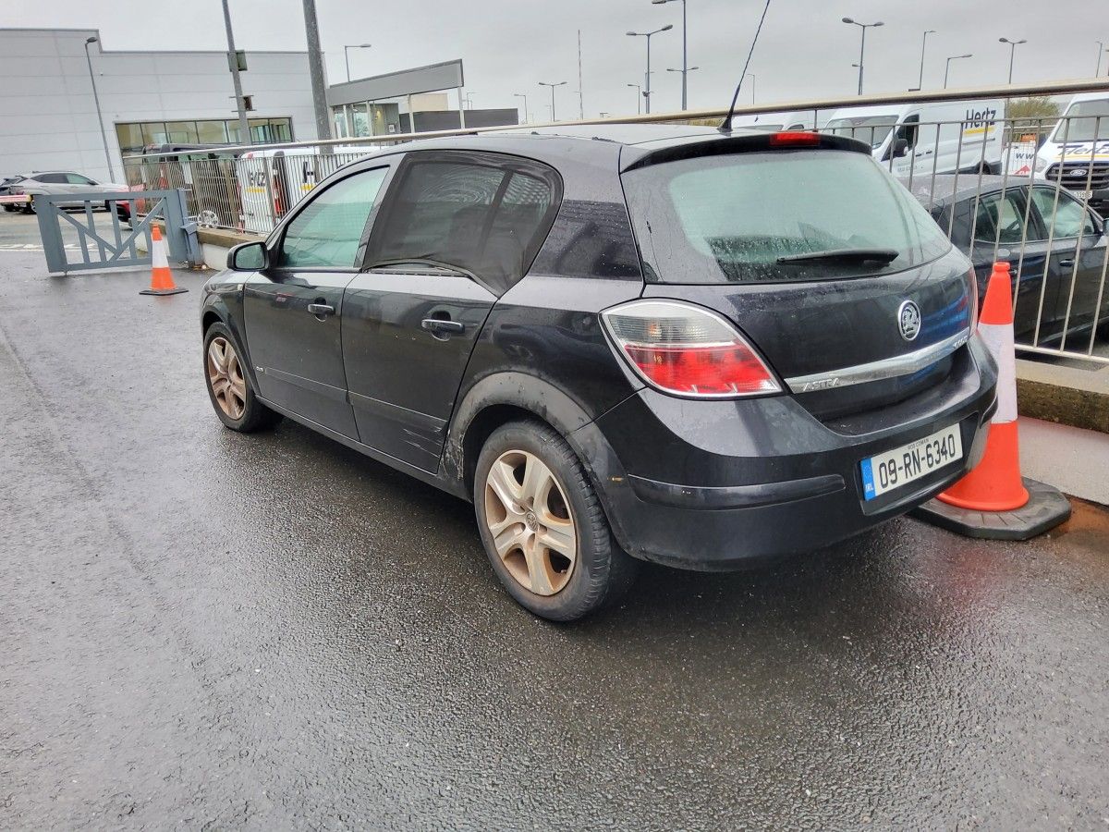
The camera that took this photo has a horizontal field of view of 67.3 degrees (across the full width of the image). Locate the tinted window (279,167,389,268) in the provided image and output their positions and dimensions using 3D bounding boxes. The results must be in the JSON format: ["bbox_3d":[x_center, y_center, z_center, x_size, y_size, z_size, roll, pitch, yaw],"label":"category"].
[{"bbox_3d":[-0.901,-0.773,3.316,0.050,0.419,0.813,15,1,-40],"label":"tinted window"}]

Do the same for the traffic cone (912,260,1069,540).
[{"bbox_3d":[1.599,-0.103,3.080,0.550,0.940,0.550,-14,20,-37],"label":"traffic cone"}]

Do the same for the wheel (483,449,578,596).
[{"bbox_3d":[-0.024,0.297,2.445,0.140,0.435,0.435,-14,20,-37],"label":"wheel"}]

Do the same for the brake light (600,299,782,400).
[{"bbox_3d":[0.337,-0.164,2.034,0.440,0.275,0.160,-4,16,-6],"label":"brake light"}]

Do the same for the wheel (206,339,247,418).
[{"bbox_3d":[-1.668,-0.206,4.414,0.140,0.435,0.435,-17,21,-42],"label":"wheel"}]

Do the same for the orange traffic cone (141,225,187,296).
[{"bbox_3d":[-5.250,-2.086,11.095,0.530,0.900,0.530,9,20,34],"label":"orange traffic cone"}]

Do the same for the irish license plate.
[{"bbox_3d":[1.008,0.121,2.325,0.520,0.112,0.020,-14,9,-37],"label":"irish license plate"}]

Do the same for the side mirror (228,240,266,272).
[{"bbox_3d":[-1.281,-0.658,3.485,0.200,0.148,0.140,-15,21,-37],"label":"side mirror"}]

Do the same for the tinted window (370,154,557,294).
[{"bbox_3d":[-0.317,-0.626,2.614,0.060,0.452,0.977,15,1,-41],"label":"tinted window"}]

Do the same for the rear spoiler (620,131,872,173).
[{"bbox_3d":[0.635,-0.809,2.509,1.200,0.130,0.240,-15,21,-37],"label":"rear spoiler"}]

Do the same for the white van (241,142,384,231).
[{"bbox_3d":[-3.892,-4.803,18.083,5.100,2.000,2.000,-17,22,-41],"label":"white van"}]

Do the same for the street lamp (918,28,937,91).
[{"bbox_3d":[21.322,-18.004,48.386,0.950,8.000,0.280,-5,17,-10],"label":"street lamp"}]

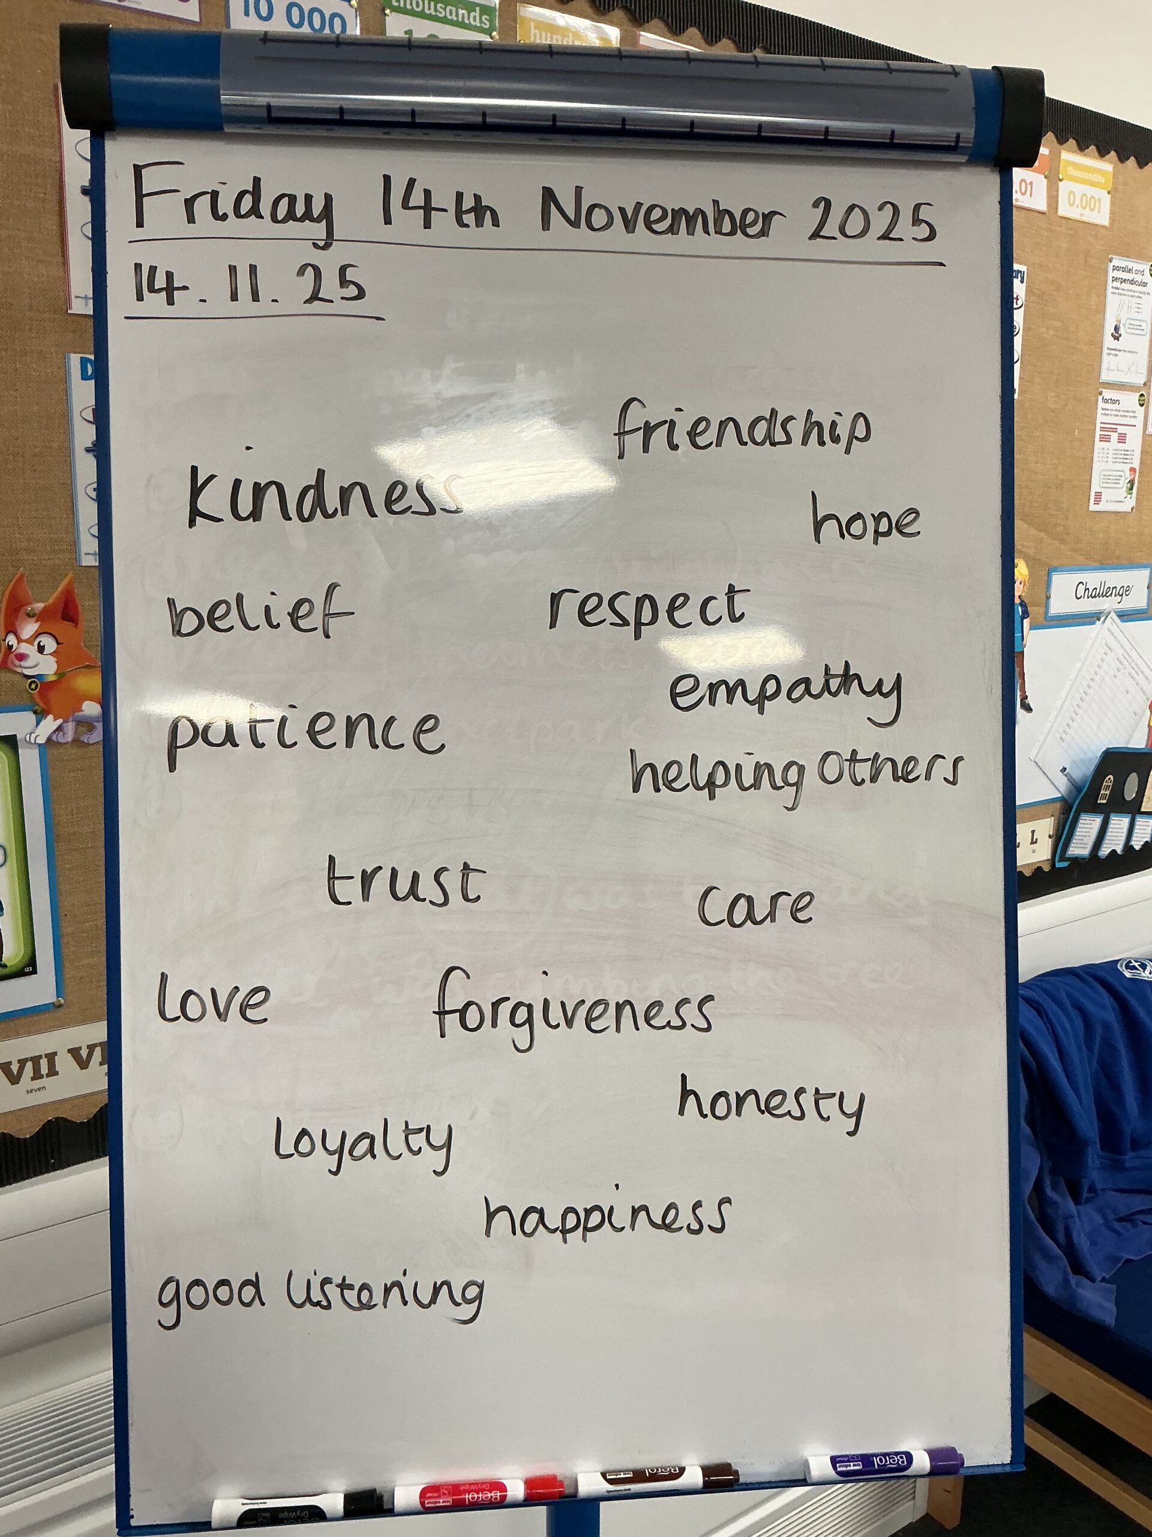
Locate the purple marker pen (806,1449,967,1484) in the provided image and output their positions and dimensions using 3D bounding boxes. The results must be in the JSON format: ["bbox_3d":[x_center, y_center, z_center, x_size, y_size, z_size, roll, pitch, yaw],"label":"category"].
[{"bbox_3d":[0.236,0.531,0.981,0.124,0.018,0.018,-1,5,-6],"label":"purple marker pen"}]

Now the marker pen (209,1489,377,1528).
[{"bbox_3d":[-0.202,0.538,0.935,0.124,0.018,0.018,-1,5,-6],"label":"marker pen"}]

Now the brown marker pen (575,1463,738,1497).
[{"bbox_3d":[0.062,0.532,0.963,0.124,0.018,0.018,-1,5,-6],"label":"brown marker pen"}]

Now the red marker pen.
[{"bbox_3d":[-0.071,0.535,0.949,0.124,0.018,0.018,-1,5,-6],"label":"red marker pen"}]

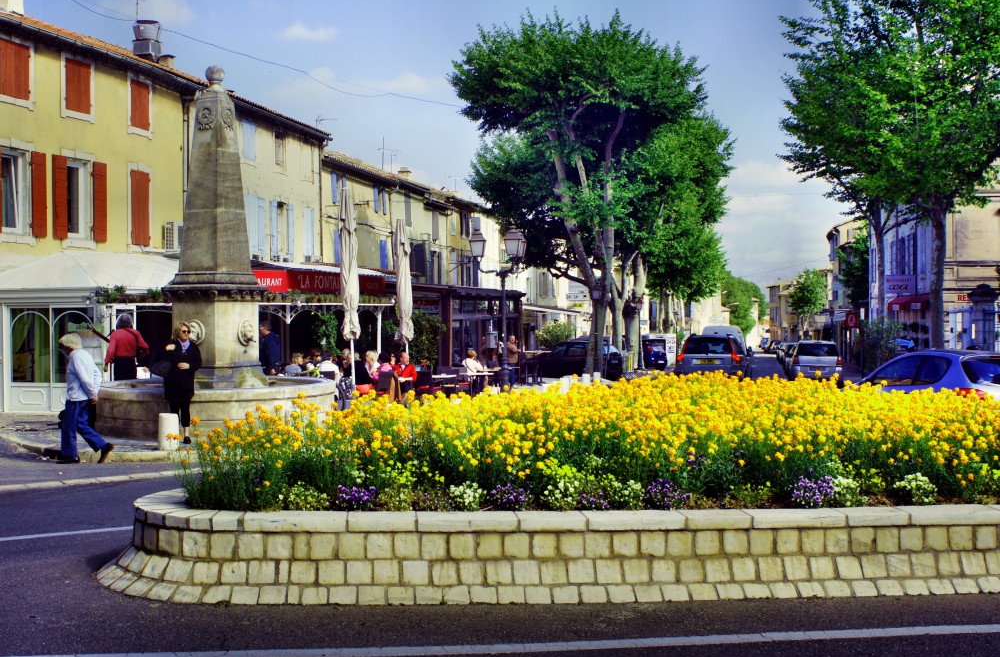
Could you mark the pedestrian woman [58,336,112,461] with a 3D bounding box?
[{"bbox_3d":[-5.200,0.880,14.600,0.720,1.640,0.520,0,0,0],"label":"pedestrian woman"}]

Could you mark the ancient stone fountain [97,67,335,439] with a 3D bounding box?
[{"bbox_3d":[-4.310,-1.240,17.750,3.570,5.500,3.570,0,1,34],"label":"ancient stone fountain"}]

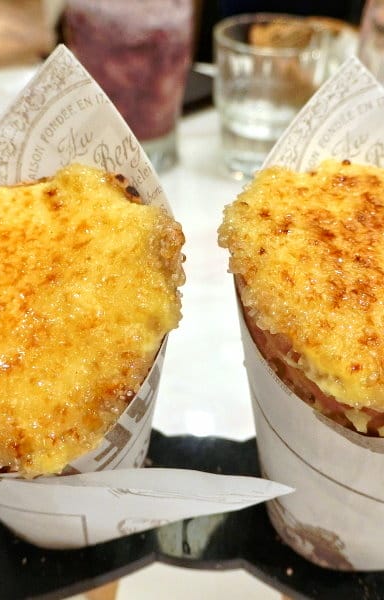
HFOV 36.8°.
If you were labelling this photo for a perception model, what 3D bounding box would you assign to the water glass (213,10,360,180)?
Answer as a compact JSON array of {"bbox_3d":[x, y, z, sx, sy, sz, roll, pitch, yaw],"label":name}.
[{"bbox_3d":[0.058,-0.136,0.393,0.090,0.086,0.090,0,41,0],"label":"water glass"}]

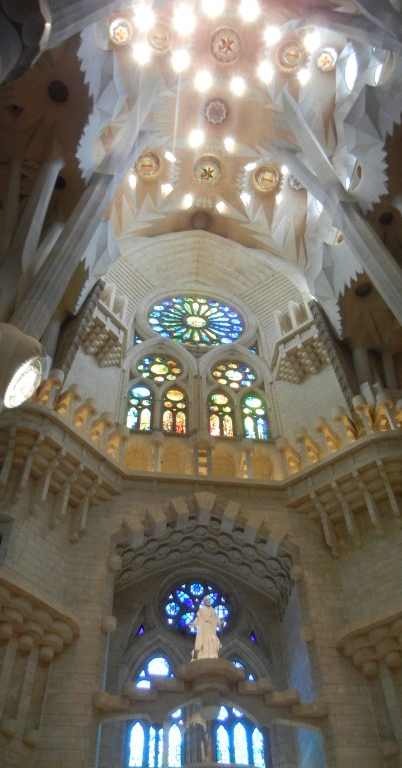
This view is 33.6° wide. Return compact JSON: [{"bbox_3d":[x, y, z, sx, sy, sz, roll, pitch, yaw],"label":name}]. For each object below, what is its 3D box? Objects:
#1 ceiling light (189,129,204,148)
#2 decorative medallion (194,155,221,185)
[{"bbox_3d":[-0.282,-15.391,41.729,0.807,0.600,0.807,5,-53,-5],"label":"ceiling light"},{"bbox_3d":[0.439,-13.811,42.956,1.750,0.350,1.750,-1,-53,-1],"label":"decorative medallion"}]

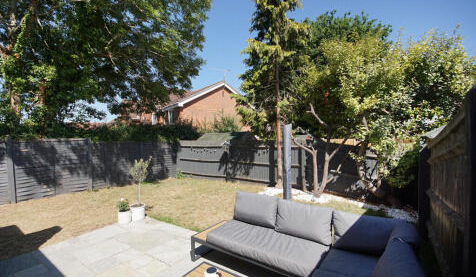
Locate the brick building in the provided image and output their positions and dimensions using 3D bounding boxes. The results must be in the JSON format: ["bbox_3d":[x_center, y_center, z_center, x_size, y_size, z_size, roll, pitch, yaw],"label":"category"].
[{"bbox_3d":[-4.800,-1.350,20.000,11.000,7.400,8.500,1,-2,-29],"label":"brick building"}]

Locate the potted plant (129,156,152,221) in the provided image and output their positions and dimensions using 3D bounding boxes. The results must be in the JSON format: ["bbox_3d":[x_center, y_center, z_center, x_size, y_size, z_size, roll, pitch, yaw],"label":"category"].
[{"bbox_3d":[-2.180,1.110,4.470,0.490,1.390,0.480,0,-2,0],"label":"potted plant"}]

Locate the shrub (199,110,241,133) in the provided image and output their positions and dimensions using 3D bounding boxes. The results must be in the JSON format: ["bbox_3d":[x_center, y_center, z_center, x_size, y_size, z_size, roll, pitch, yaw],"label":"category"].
[{"bbox_3d":[-1.100,0.250,12.000,2.600,3.600,2.200,0,-2,0],"label":"shrub"}]

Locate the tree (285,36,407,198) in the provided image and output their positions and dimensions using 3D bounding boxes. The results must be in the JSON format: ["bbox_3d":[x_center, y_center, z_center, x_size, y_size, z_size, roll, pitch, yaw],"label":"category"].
[{"bbox_3d":[3.360,-0.660,6.200,3.800,5.060,3.200,0,-2,0],"label":"tree"}]

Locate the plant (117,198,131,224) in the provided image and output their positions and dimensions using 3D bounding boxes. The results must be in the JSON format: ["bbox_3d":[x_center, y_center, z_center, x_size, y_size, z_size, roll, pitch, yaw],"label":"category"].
[{"bbox_3d":[-2.430,1.540,4.250,0.295,0.520,0.295,0,-2,0],"label":"plant"}]

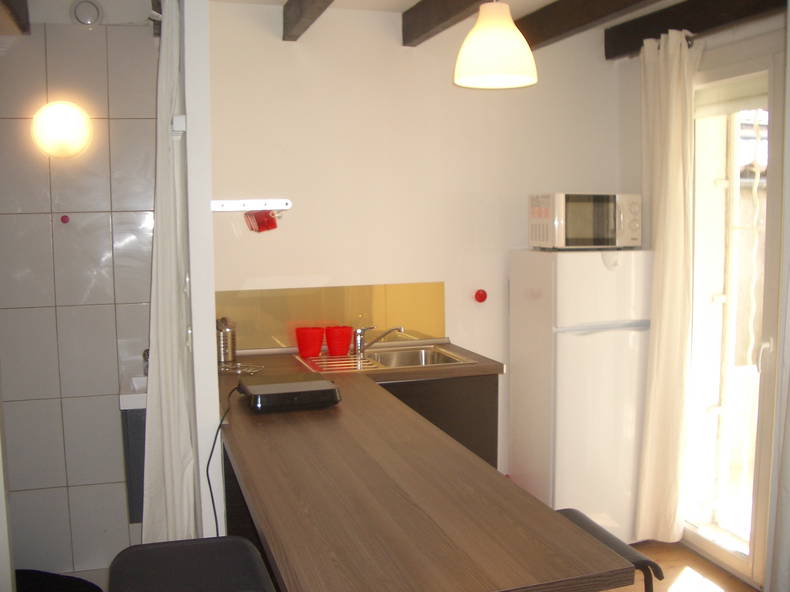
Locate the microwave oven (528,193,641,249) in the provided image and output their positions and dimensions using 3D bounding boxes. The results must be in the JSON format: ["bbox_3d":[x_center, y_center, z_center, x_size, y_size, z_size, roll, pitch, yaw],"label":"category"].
[{"bbox_3d":[0.884,-0.348,3.735,0.430,0.250,0.310,-2,6,-12],"label":"microwave oven"}]

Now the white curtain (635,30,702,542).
[{"bbox_3d":[1.238,-0.011,3.704,0.150,2.312,0.280,-2,6,-17],"label":"white curtain"}]

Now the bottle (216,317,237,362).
[{"bbox_3d":[-0.732,0.188,3.443,0.090,0.188,0.090,-2,6,-17],"label":"bottle"}]

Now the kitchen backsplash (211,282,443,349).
[{"bbox_3d":[-0.312,0.098,3.733,1.172,0.282,0.015,-2,6,-17],"label":"kitchen backsplash"}]

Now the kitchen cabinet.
[{"bbox_3d":[0.061,0.747,3.557,0.600,0.884,0.580,-2,6,-17],"label":"kitchen cabinet"}]

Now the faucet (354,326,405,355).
[{"bbox_3d":[-0.064,0.200,3.615,0.234,0.122,0.055,1,6,11],"label":"faucet"}]

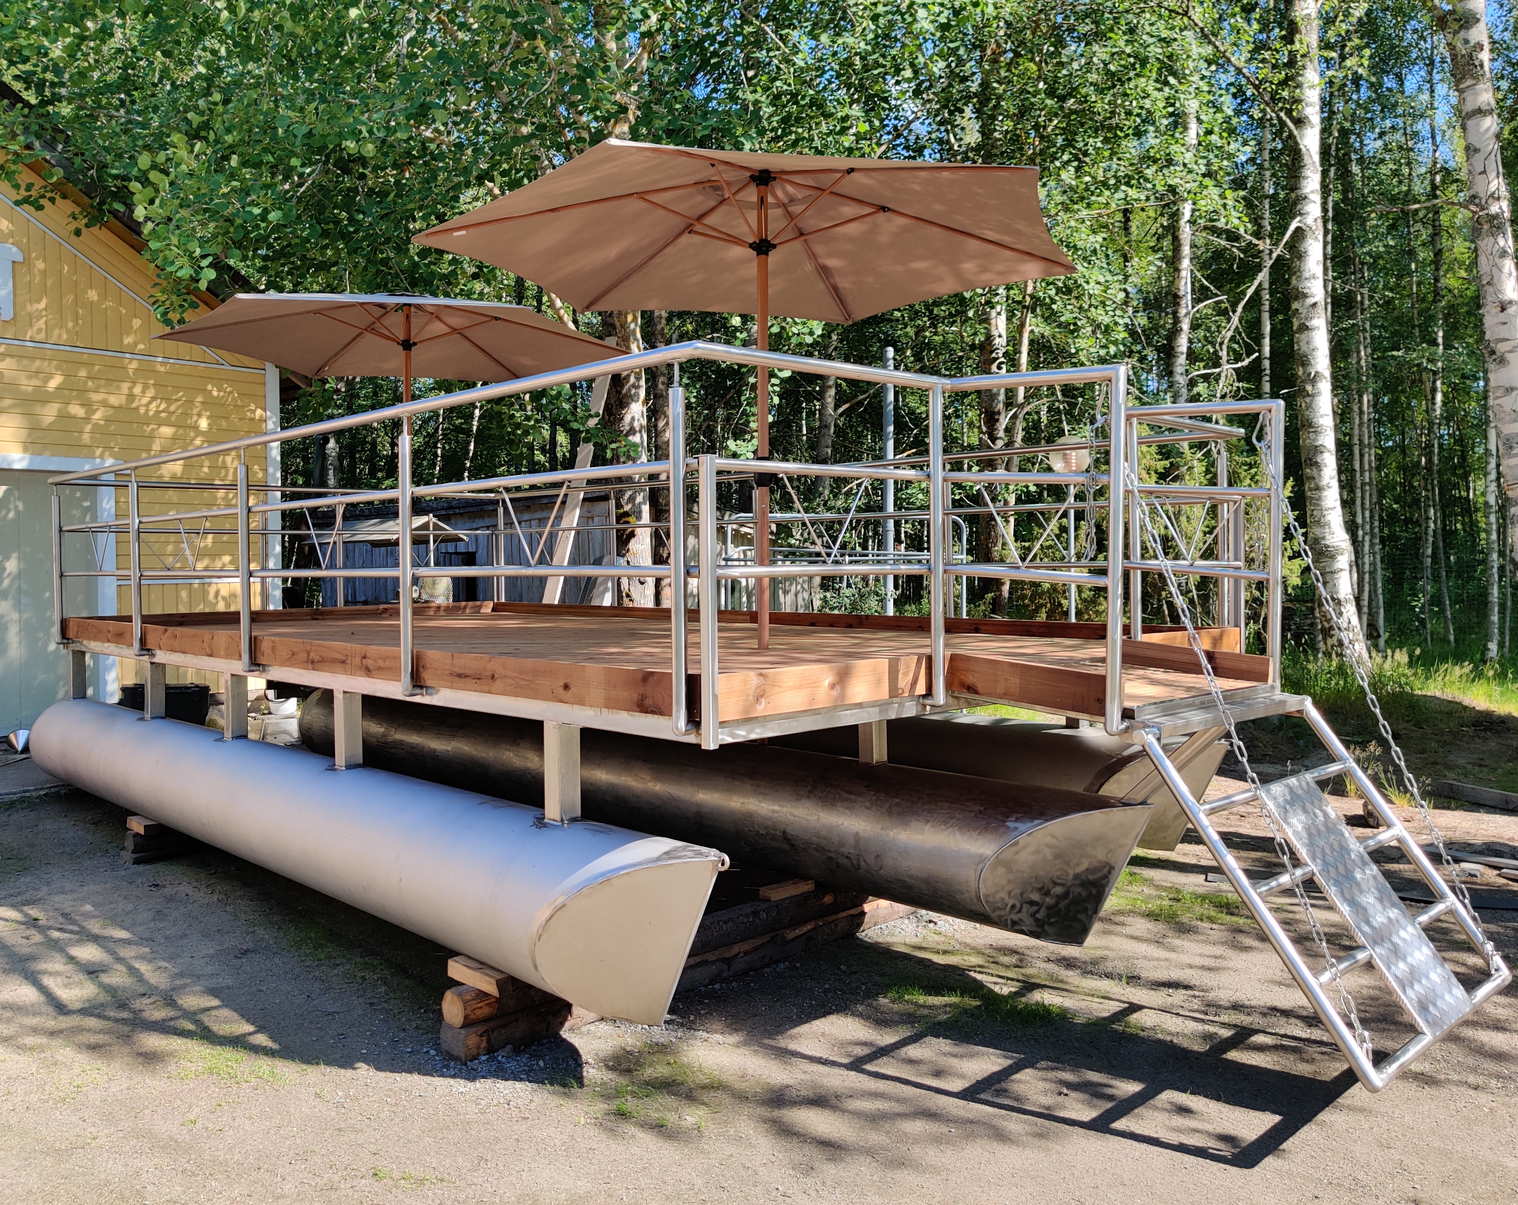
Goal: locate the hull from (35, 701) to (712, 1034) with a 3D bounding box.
[{"bbox_3d":[-2.210,0.930,5.705,0.534,0.534,6.156,-2,2,-43],"label":"hull"}]

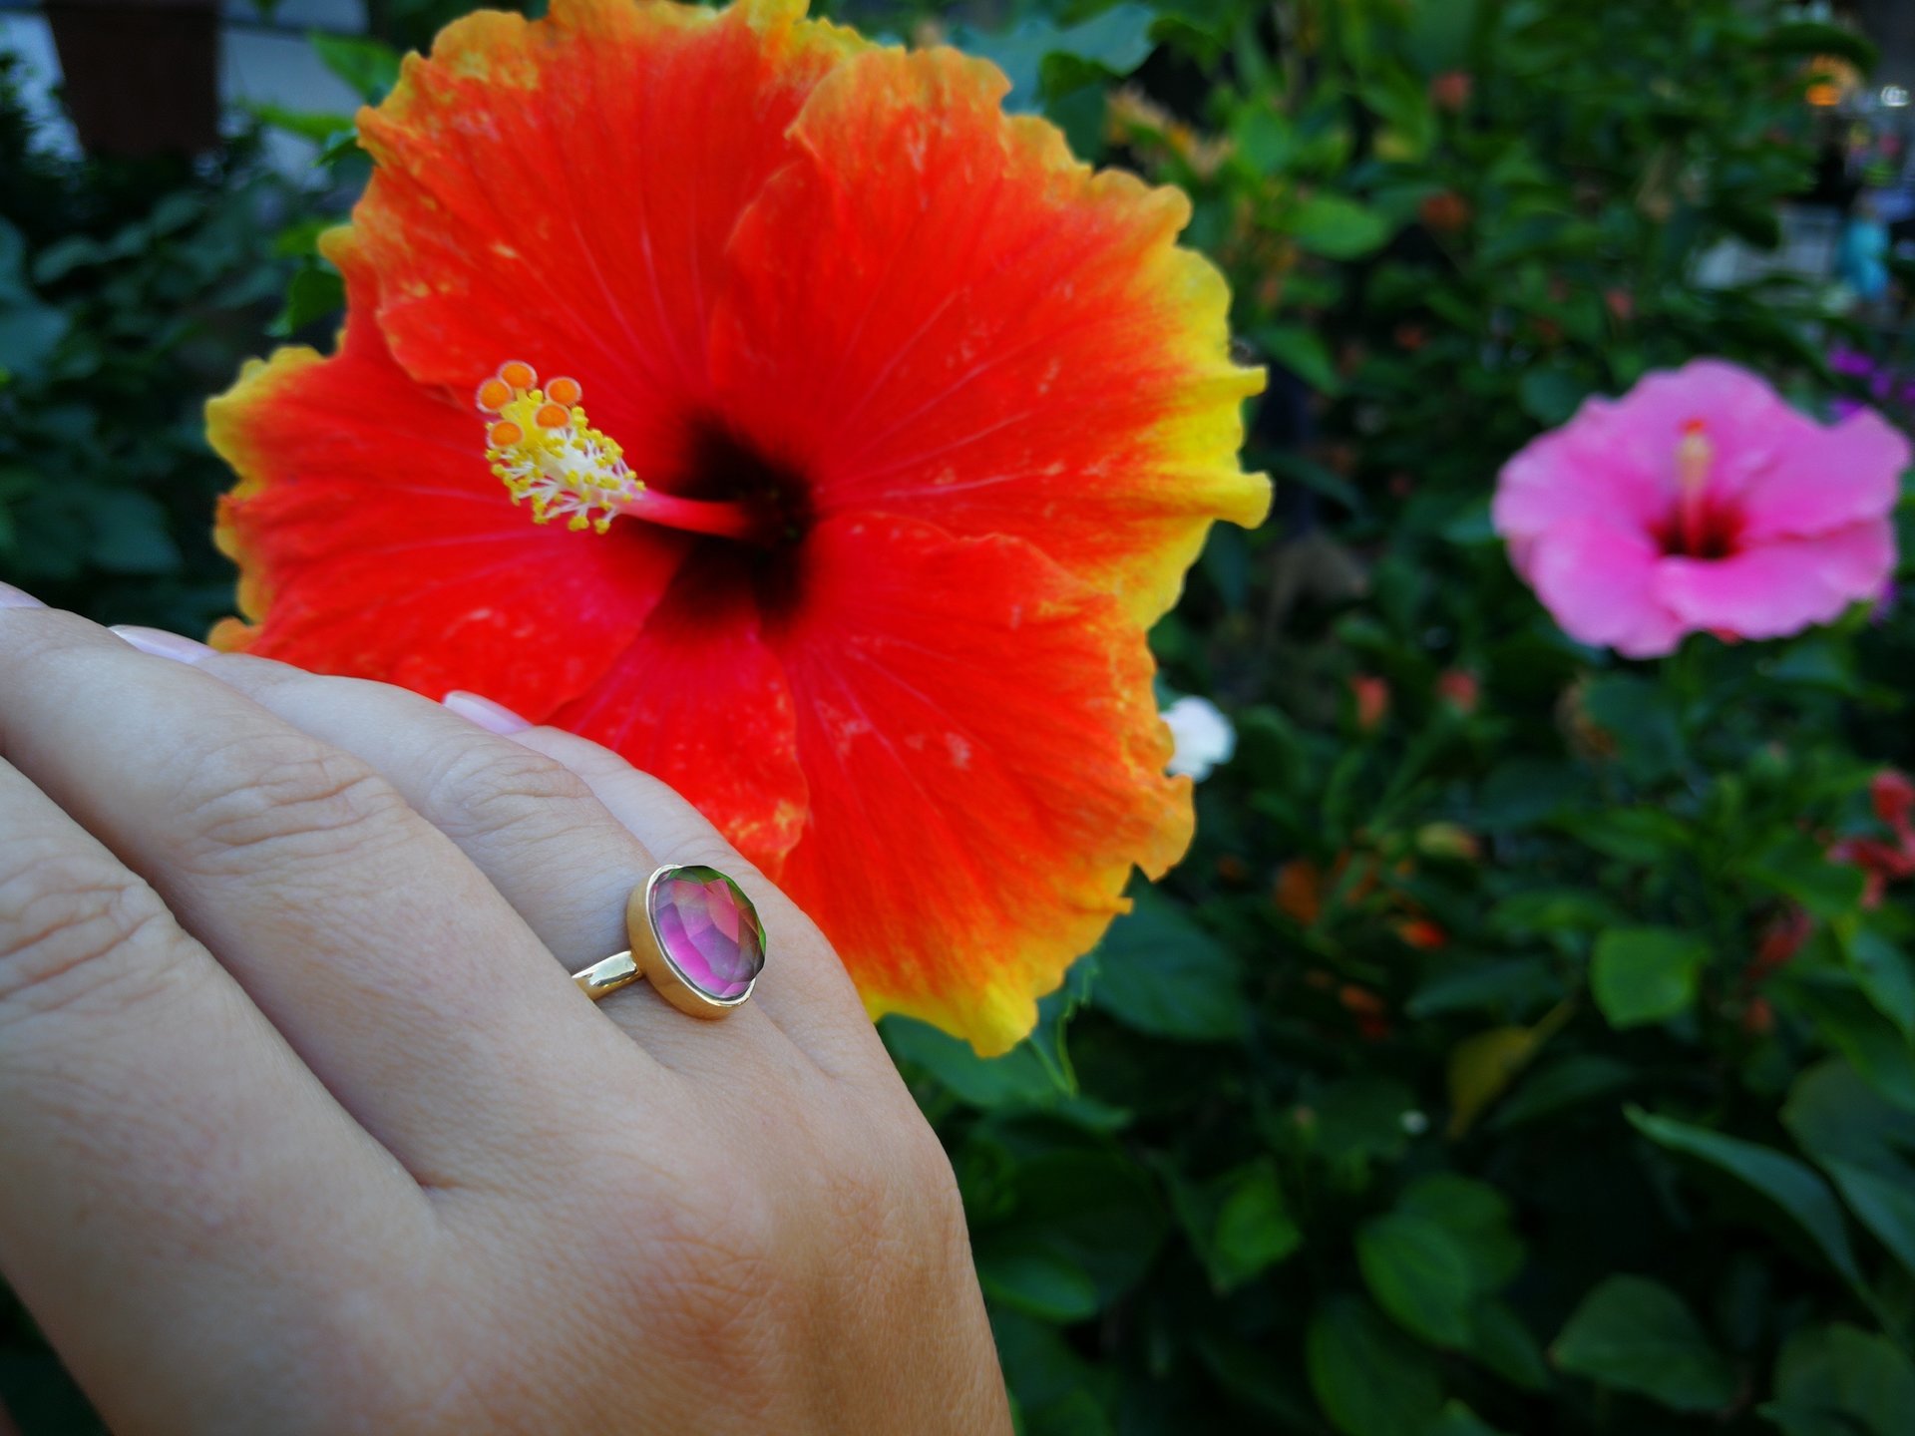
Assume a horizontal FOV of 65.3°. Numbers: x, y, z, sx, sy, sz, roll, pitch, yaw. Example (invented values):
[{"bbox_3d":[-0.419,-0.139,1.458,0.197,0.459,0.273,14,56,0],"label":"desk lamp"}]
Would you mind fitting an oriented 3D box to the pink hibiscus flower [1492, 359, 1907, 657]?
[{"bbox_3d":[0.238,-0.067,0.486,0.120,0.070,0.115,9,60,31],"label":"pink hibiscus flower"}]

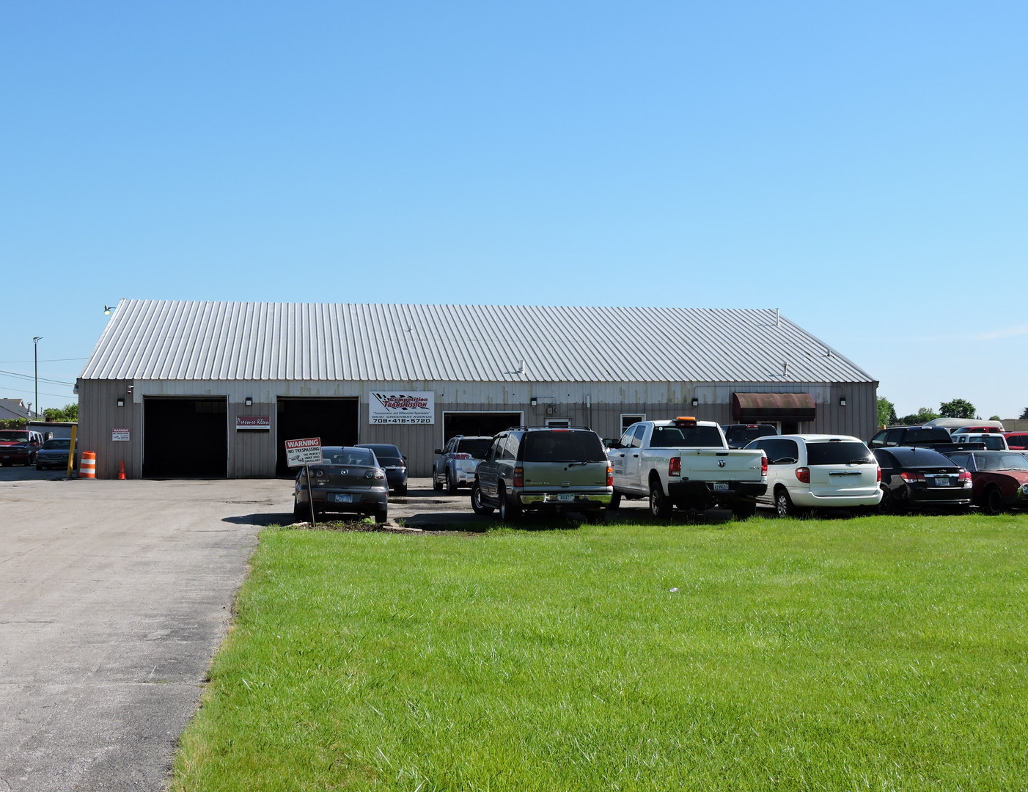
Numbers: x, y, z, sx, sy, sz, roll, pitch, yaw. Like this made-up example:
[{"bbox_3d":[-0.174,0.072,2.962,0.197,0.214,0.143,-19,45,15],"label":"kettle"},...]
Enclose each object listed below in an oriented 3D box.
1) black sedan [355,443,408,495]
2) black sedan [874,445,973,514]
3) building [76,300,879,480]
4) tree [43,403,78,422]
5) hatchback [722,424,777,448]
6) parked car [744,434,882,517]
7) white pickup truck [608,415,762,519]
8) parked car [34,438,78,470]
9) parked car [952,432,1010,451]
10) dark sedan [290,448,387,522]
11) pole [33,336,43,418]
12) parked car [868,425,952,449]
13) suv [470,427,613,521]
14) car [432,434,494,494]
[{"bbox_3d":[-4.080,2.120,40.000,1.830,1.470,4.800,0,-2,-8],"label":"black sedan"},{"bbox_3d":[8.904,1.882,32.326,1.790,1.470,4.600,0,-1,-10],"label":"black sedan"},{"bbox_3d":[-2.631,-0.360,64.202,30.800,7.758,24.700,0,-2,-10],"label":"building"},{"bbox_3d":[-39.047,2.655,119.972,4.000,4.100,4.000,0,-1,0],"label":"tree"},{"bbox_3d":[7.003,1.867,41.768,2.020,1.940,5.800,0,-1,-10],"label":"hatchback"},{"bbox_3d":[6.242,1.702,30.433,1.980,1.750,5.090,0,-1,-12],"label":"parked car"},{"bbox_3d":[3.450,1.490,29.020,2.040,2.020,6.030,0,-2,-10],"label":"white pickup truck"},{"bbox_3d":[-20.296,2.622,62.157,1.830,1.450,4.900,0,-1,-10],"label":"parked car"},{"bbox_3d":[15.426,2.068,45.225,1.920,1.780,5.500,0,-2,-11],"label":"parked car"},{"bbox_3d":[-3.500,1.748,27.600,1.770,1.465,4.500,0,-2,-9],"label":"dark sedan"},{"bbox_3d":[-31.957,0.019,92.025,0.660,8.062,0.400,0,-1,0],"label":"pole"},{"bbox_3d":[13.033,1.923,44.567,2.010,1.940,5.850,0,-1,-11],"label":"parked car"},{"bbox_3d":[0.500,1.605,28.920,2.030,1.920,5.500,0,-2,-10],"label":"suv"},{"bbox_3d":[-1.263,2.002,41.442,1.850,1.680,4.700,0,-1,-11],"label":"car"}]

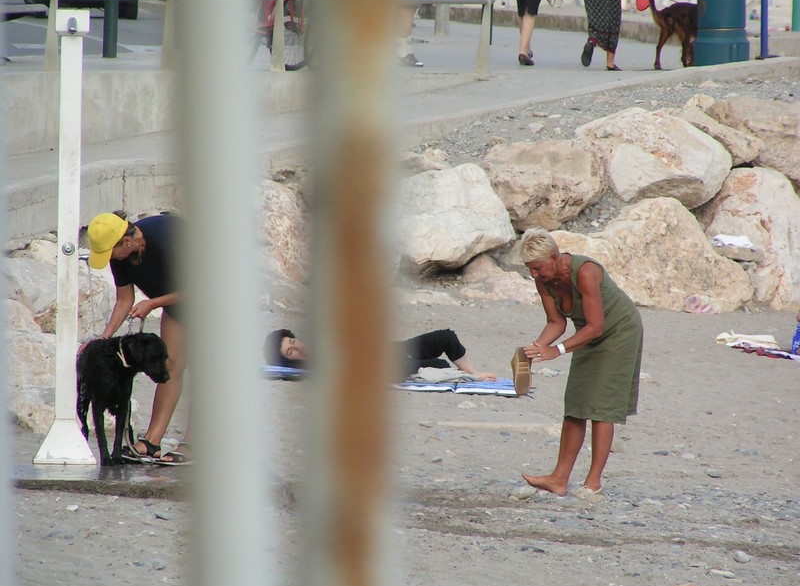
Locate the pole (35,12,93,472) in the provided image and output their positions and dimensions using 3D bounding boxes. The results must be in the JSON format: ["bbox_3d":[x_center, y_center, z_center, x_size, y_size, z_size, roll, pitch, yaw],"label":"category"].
[{"bbox_3d":[-1.776,-0.294,46.500,0.330,2.410,0.330,1,3,0],"label":"pole"}]

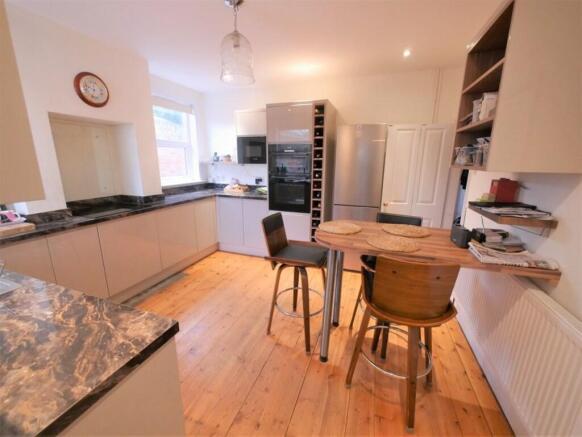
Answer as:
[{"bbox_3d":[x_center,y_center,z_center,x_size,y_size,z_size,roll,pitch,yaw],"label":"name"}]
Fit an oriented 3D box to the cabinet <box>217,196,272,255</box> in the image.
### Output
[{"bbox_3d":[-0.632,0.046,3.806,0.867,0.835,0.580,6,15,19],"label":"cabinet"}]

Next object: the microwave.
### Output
[{"bbox_3d":[-0.454,-1.027,3.598,0.590,0.385,0.340,6,15,19],"label":"microwave"}]

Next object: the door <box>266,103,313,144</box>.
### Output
[{"bbox_3d":[-0.012,-1.186,2.977,0.602,0.476,0.045,6,15,19],"label":"door"}]

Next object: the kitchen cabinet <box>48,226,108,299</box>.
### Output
[{"bbox_3d":[-2.020,0.459,2.078,0.580,0.805,0.355,6,15,19],"label":"kitchen cabinet"}]

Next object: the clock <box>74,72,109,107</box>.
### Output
[{"bbox_3d":[-1.812,-1.176,2.159,0.050,0.290,0.290,5,14,19],"label":"clock"}]

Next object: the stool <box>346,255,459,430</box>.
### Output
[{"bbox_3d":[0.644,0.625,1.404,0.510,0.970,0.530,5,14,19],"label":"stool"}]

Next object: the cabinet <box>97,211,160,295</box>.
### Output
[{"bbox_3d":[-1.871,0.303,2.494,0.580,0.708,0.591,5,14,19],"label":"cabinet"}]

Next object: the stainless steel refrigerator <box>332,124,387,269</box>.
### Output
[{"bbox_3d":[0.903,-0.252,3.217,0.553,1.840,0.580,6,15,19],"label":"stainless steel refrigerator"}]

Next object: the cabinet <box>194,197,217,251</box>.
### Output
[{"bbox_3d":[-1.496,0.061,3.529,0.580,0.708,0.440,5,14,19],"label":"cabinet"}]

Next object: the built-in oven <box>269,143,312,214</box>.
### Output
[{"bbox_3d":[0.070,-0.574,3.358,0.602,0.880,0.550,5,14,19],"label":"built-in oven"}]

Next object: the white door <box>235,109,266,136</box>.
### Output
[{"bbox_3d":[-0.500,-1.352,3.371,0.595,0.348,0.045,6,15,19],"label":"white door"}]

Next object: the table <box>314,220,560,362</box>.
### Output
[{"bbox_3d":[0.788,0.601,1.693,1.275,0.945,0.720,6,15,19],"label":"table"}]

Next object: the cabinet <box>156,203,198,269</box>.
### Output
[{"bbox_3d":[-1.670,0.174,3.047,0.580,0.708,0.600,5,14,19],"label":"cabinet"}]

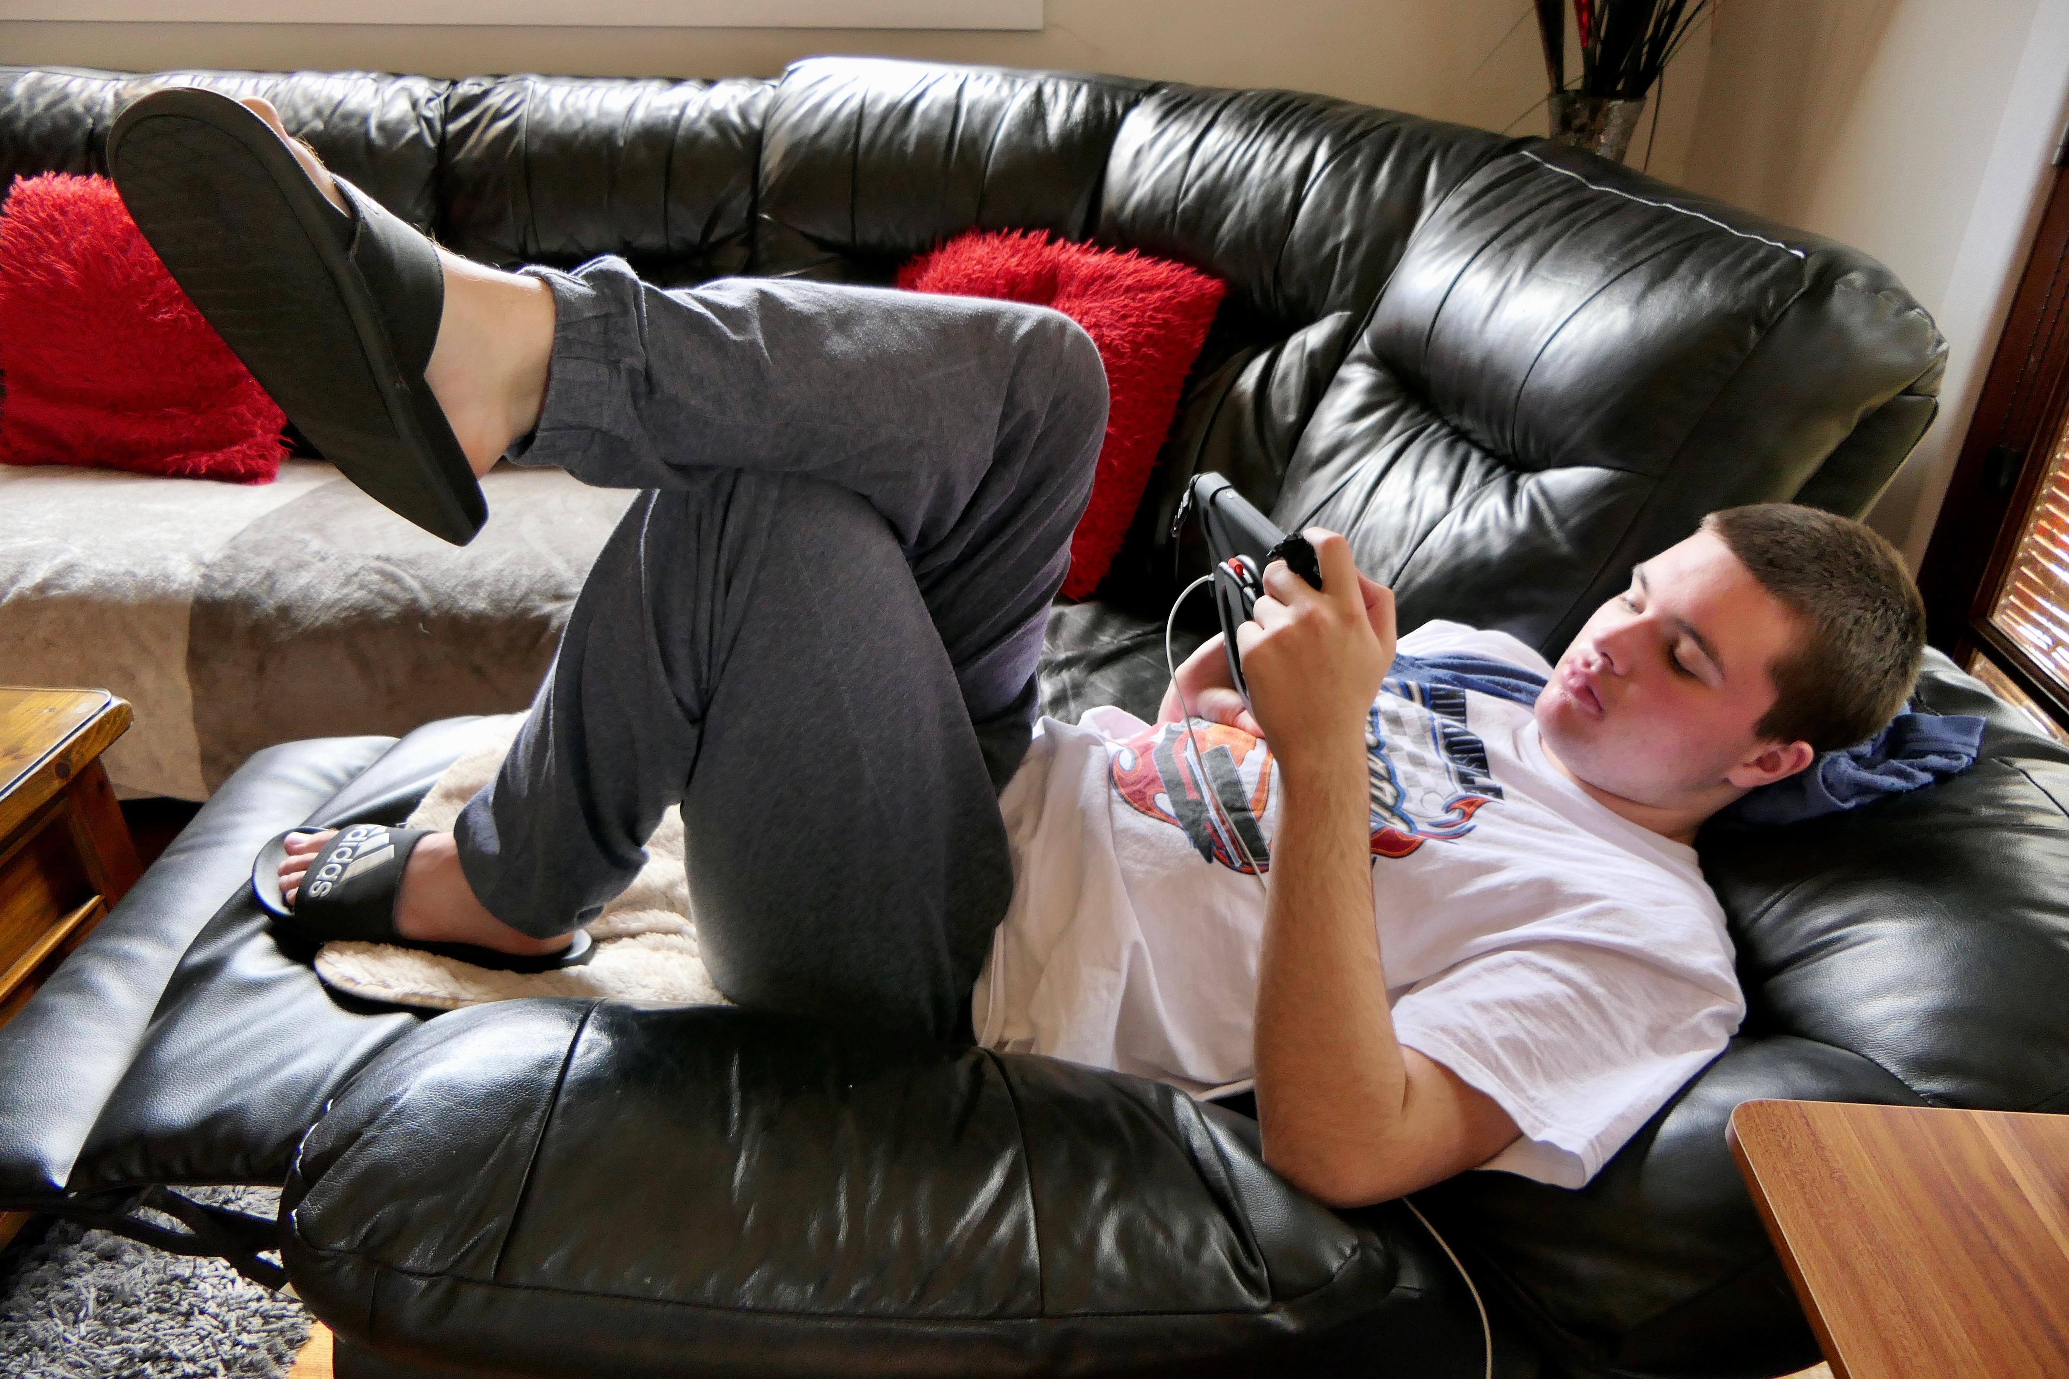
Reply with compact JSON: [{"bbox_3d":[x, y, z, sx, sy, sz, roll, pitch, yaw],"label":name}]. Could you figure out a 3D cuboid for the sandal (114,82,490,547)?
[{"bbox_3d":[-0.425,-0.237,0.863,0.115,0.295,0.095,-8,35,30],"label":"sandal"}]

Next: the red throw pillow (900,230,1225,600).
[{"bbox_3d":[-0.035,-0.347,1.730,0.420,0.420,0.150,19,11,11],"label":"red throw pillow"}]

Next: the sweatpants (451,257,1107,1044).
[{"bbox_3d":[-0.190,-0.046,1.006,0.500,0.490,0.500,0,27,0],"label":"sweatpants"}]

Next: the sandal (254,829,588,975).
[{"bbox_3d":[-0.489,0.142,1.103,0.295,0.090,0.115,12,31,11],"label":"sandal"}]

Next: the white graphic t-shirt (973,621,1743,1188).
[{"bbox_3d":[0.190,0.138,0.954,0.480,0.250,0.490,-12,27,6],"label":"white graphic t-shirt"}]

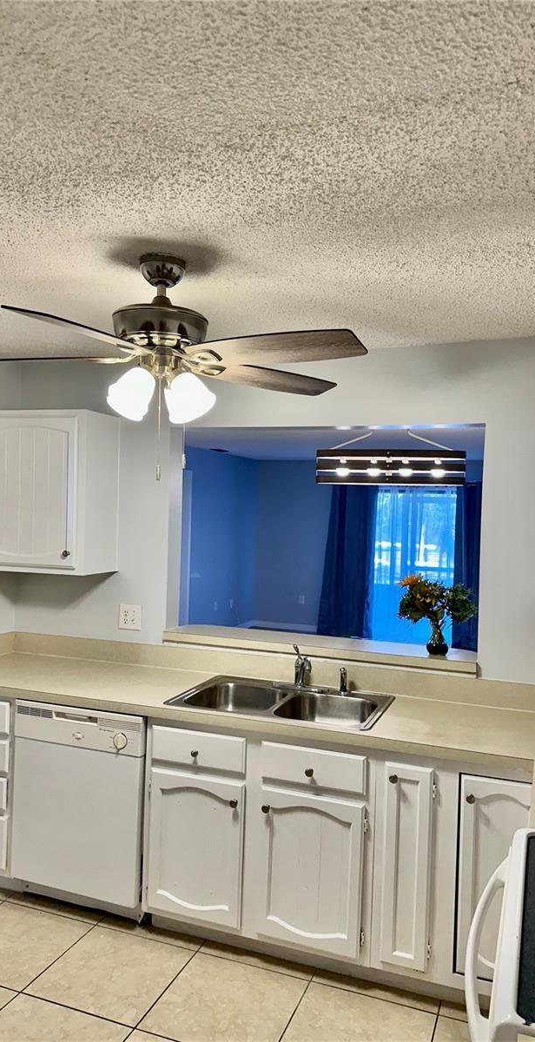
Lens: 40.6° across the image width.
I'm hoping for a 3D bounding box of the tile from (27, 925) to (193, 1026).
[{"bbox_3d":[-0.559,1.634,2.617,0.451,0.010,0.451,2,1,21],"label":"tile"}]

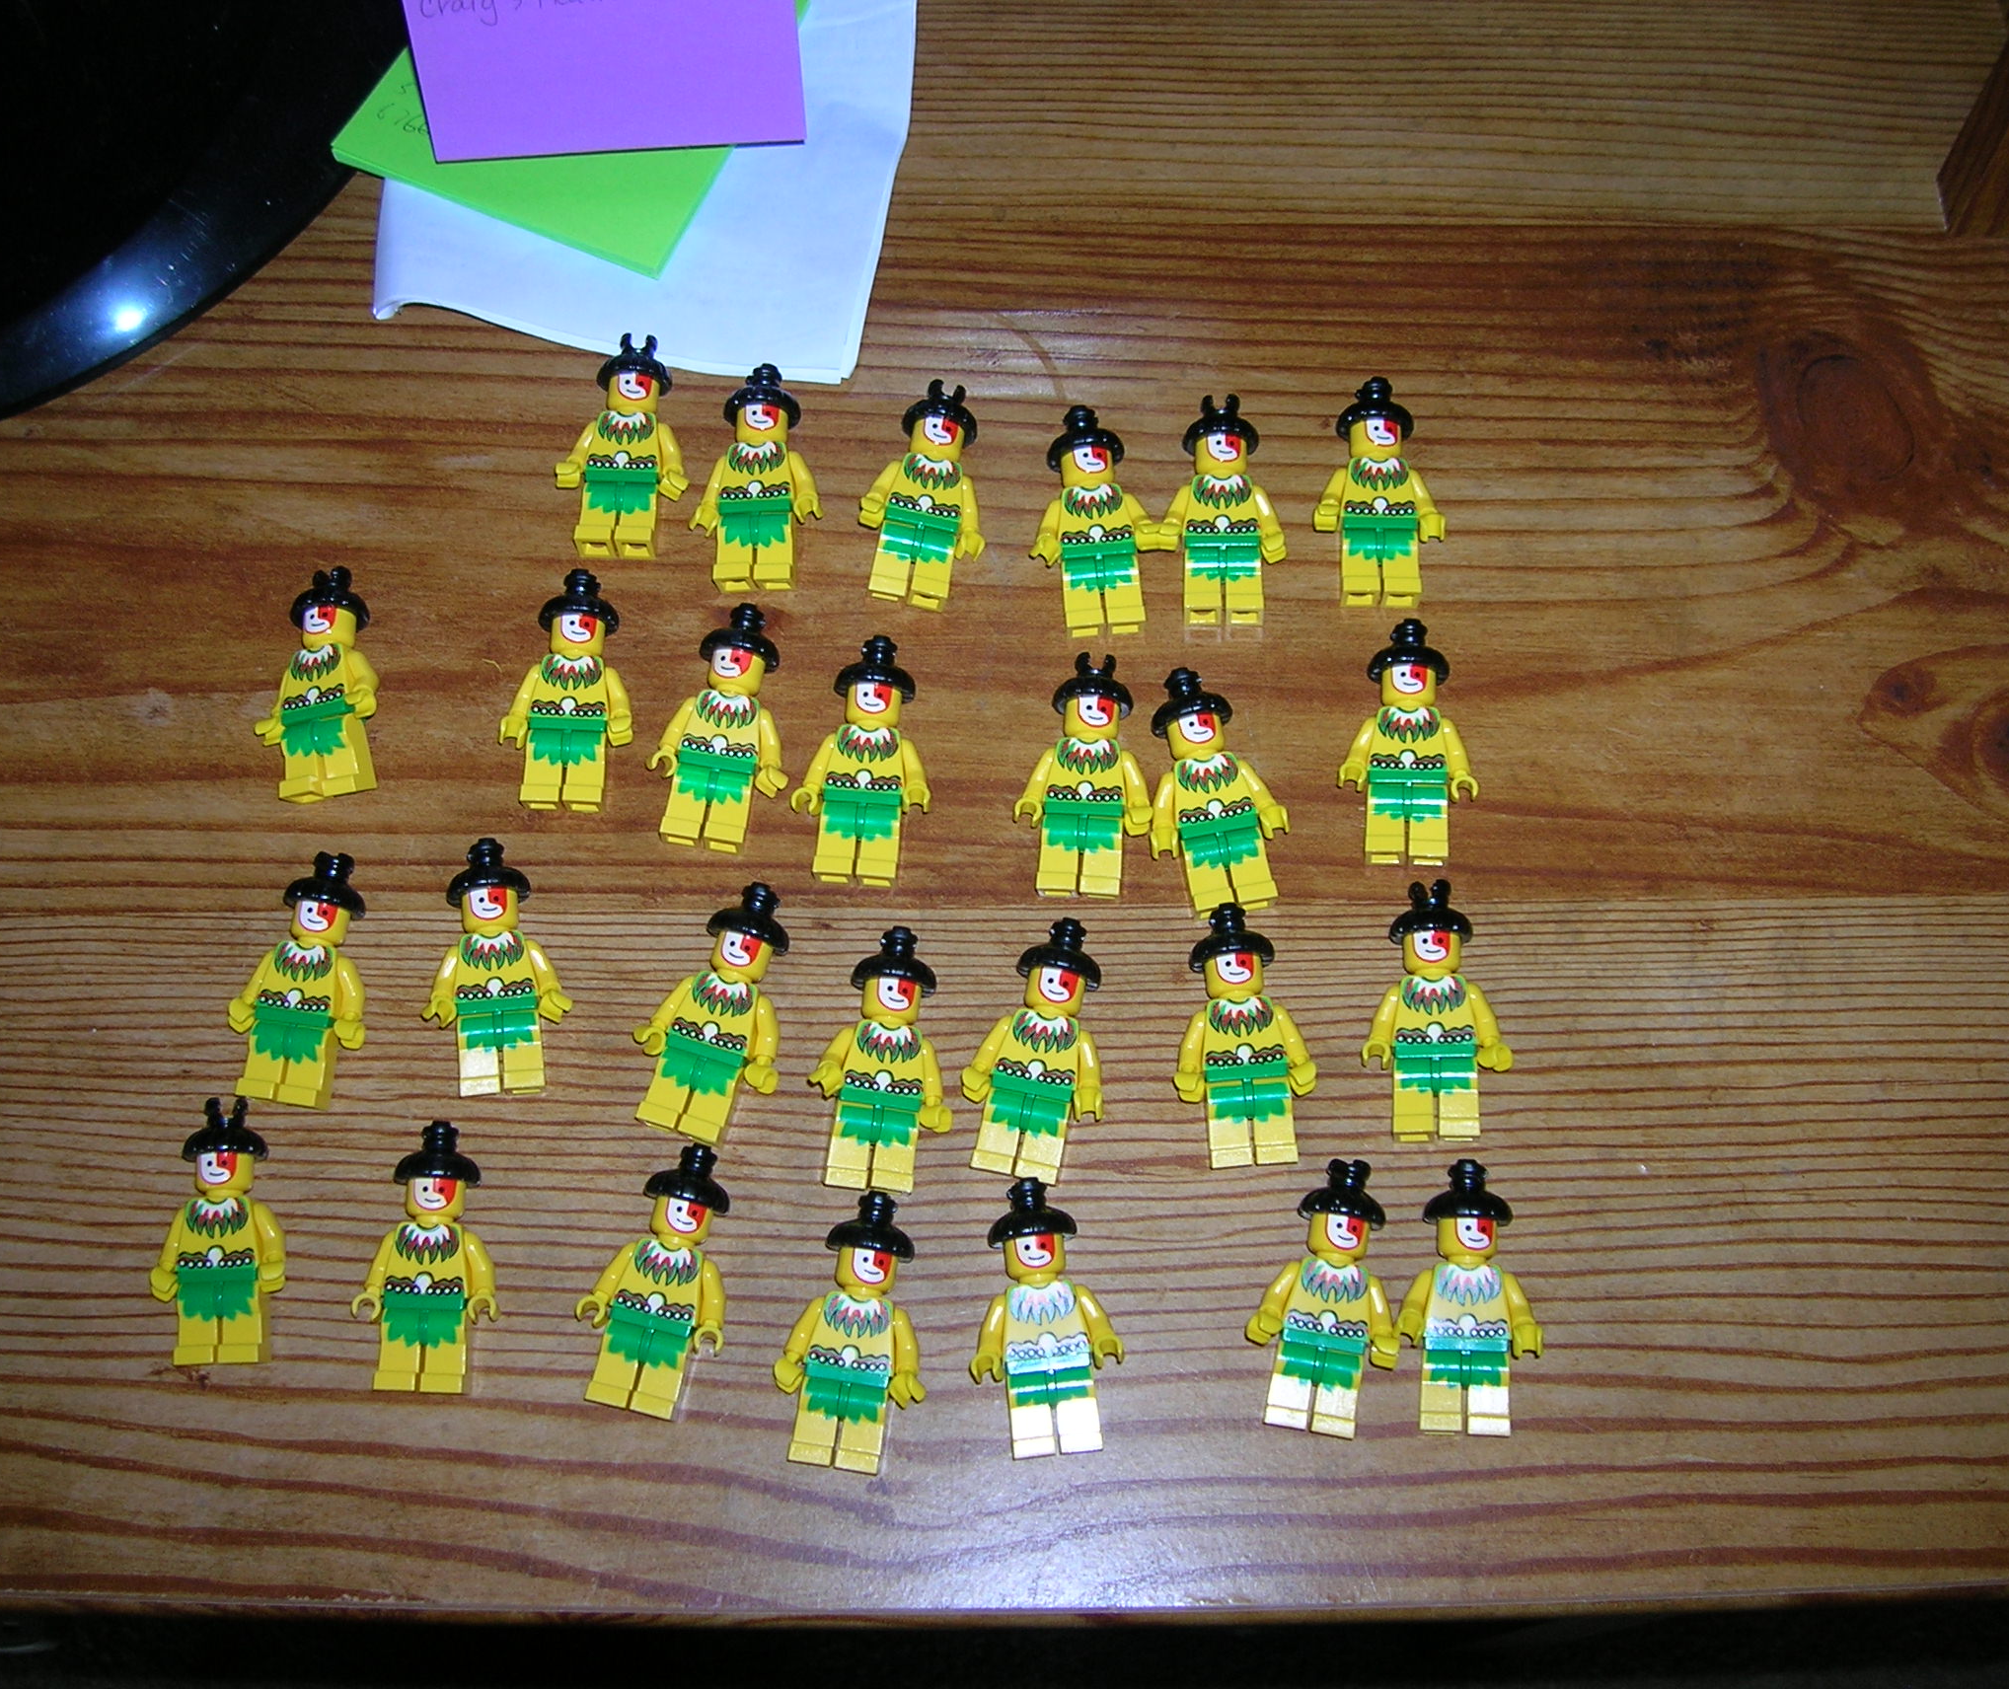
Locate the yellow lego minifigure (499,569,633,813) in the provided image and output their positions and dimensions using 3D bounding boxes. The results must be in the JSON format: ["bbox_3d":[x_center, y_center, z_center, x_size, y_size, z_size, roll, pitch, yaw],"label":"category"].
[{"bbox_3d":[-0.084,-0.030,0.431,0.026,0.015,0.047,1,76,2],"label":"yellow lego minifigure"}]

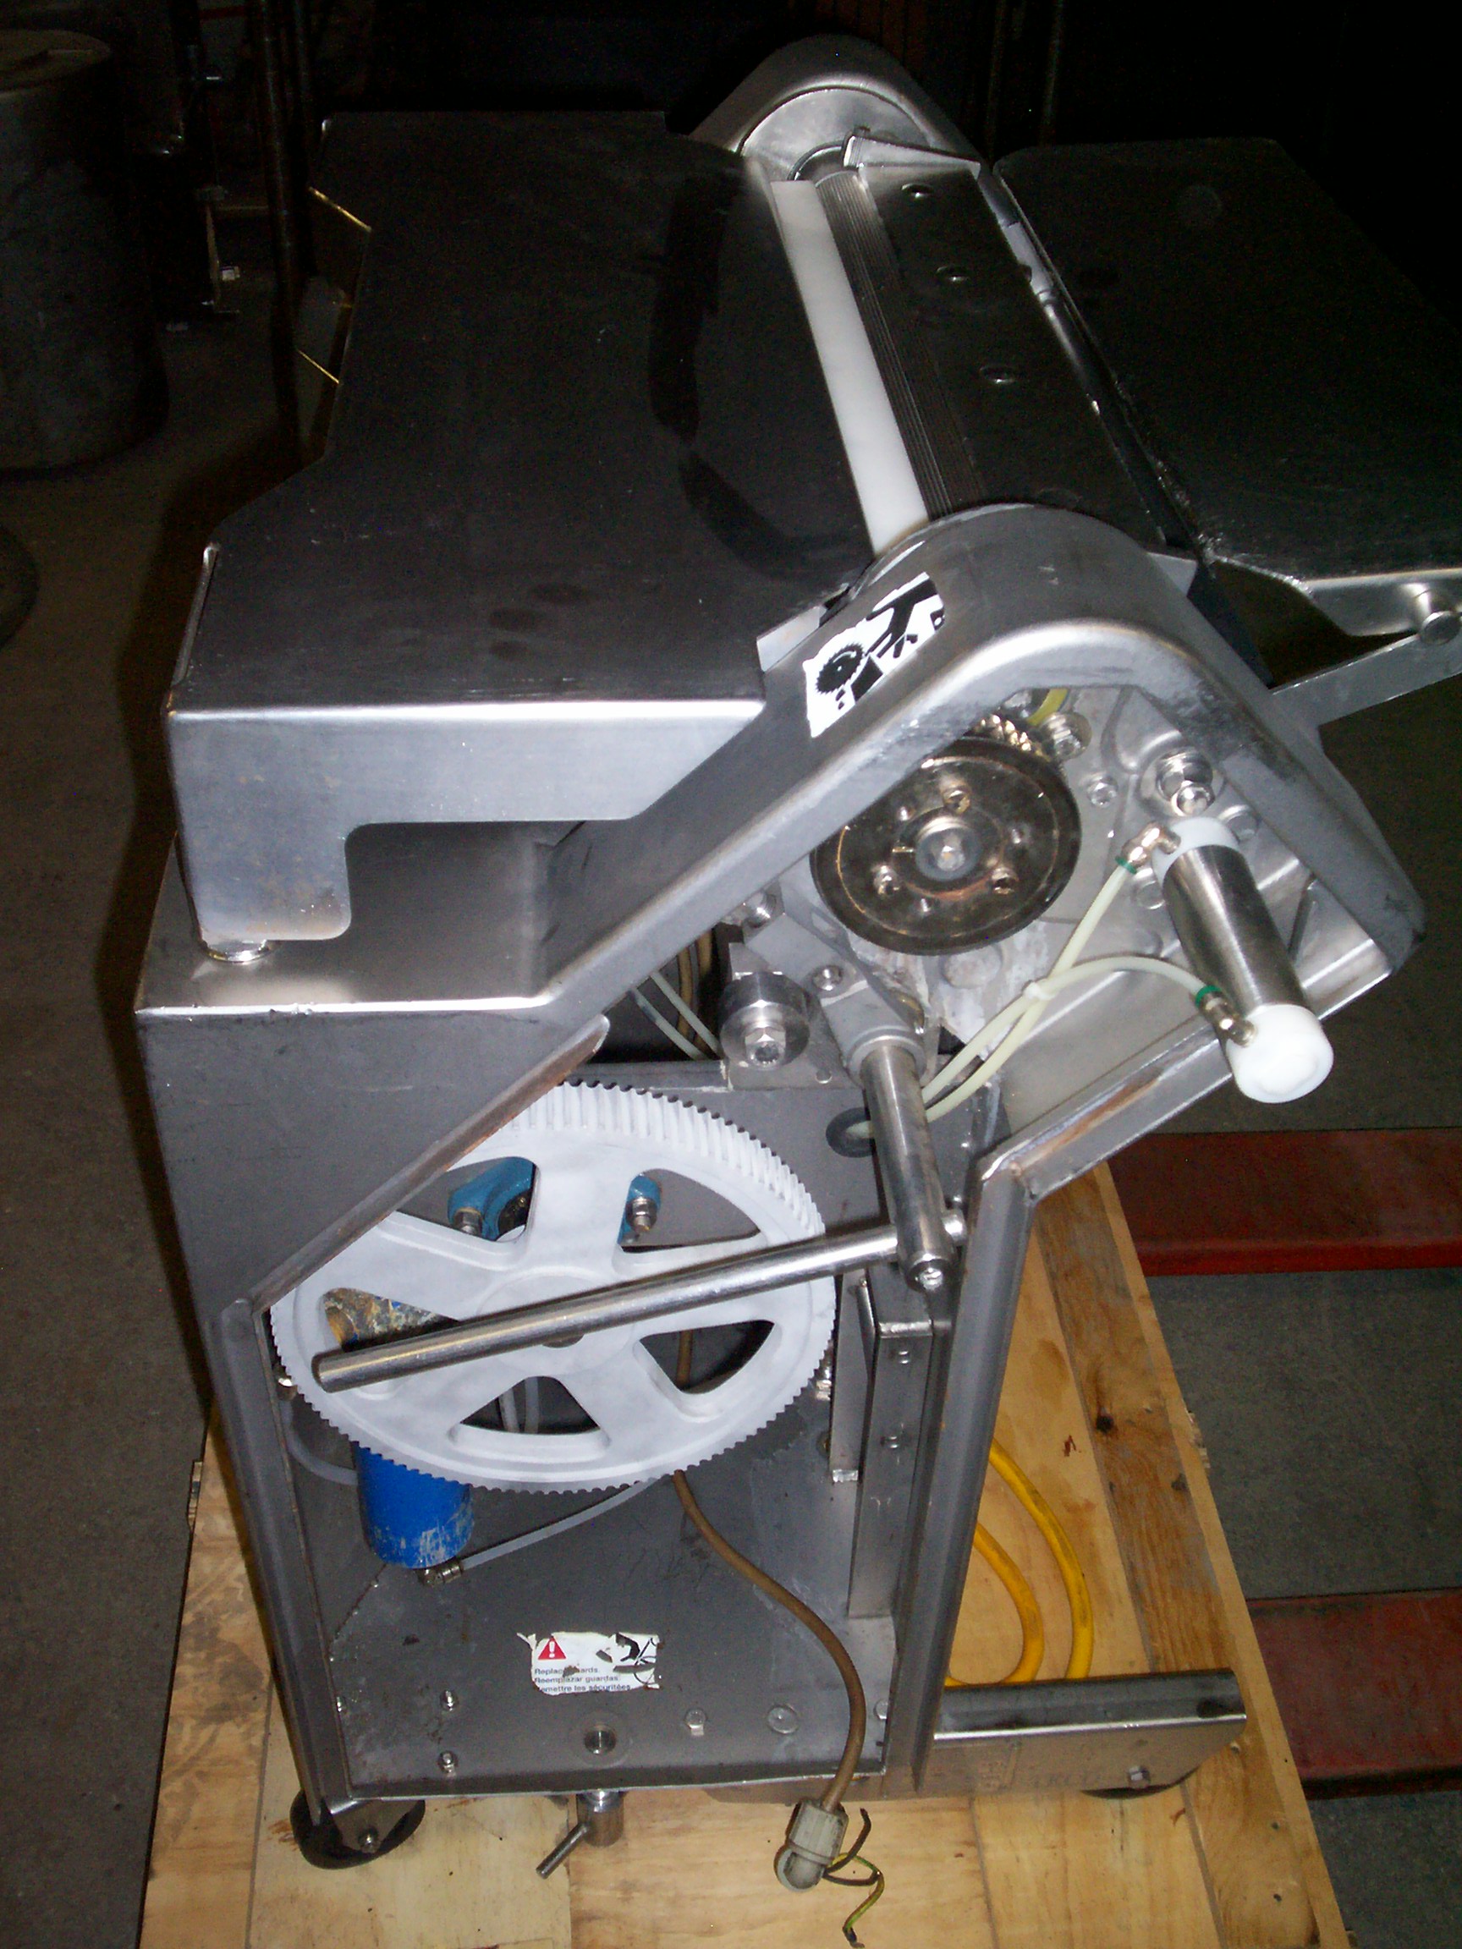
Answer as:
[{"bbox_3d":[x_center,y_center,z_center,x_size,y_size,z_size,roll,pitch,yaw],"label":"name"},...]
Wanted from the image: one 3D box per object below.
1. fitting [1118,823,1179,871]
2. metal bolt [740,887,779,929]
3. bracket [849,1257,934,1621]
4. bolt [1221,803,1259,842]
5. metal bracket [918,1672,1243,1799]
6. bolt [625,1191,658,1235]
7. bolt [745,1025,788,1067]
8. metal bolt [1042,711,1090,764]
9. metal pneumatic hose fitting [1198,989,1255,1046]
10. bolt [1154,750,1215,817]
[{"bbox_3d":[0.176,-0.053,0.847,0.018,0.021,0.012,31,30,-28],"label":"fitting"},{"bbox_3d":[0.013,-0.029,0.868,0.016,0.016,0.011,-2,40,-5],"label":"metal bolt"},{"bbox_3d":[0.091,0.287,1.211,0.030,0.280,0.043,-2,40,-5],"label":"bracket"},{"bbox_3d":[0.220,-0.066,0.876,0.015,0.016,0.008,-2,40,-5],"label":"bolt"},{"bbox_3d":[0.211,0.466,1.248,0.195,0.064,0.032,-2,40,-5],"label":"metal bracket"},{"bbox_3d":[-0.044,0.118,0.999,0.016,0.016,0.015,-2,40,-5],"label":"bolt"},{"bbox_3d":[0.015,0.031,0.871,0.018,0.018,0.008,-2,40,-5],"label":"bolt"},{"bbox_3d":[0.139,-0.098,0.836,0.018,0.018,0.013,-2,40,-5],"label":"metal bolt"},{"bbox_3d":[0.189,0.017,0.771,0.017,0.014,0.019,-2,40,-5],"label":"metal pneumatic hose fitting"},{"bbox_3d":[0.188,-0.079,0.840,0.022,0.023,0.021,-2,40,-5],"label":"bolt"}]

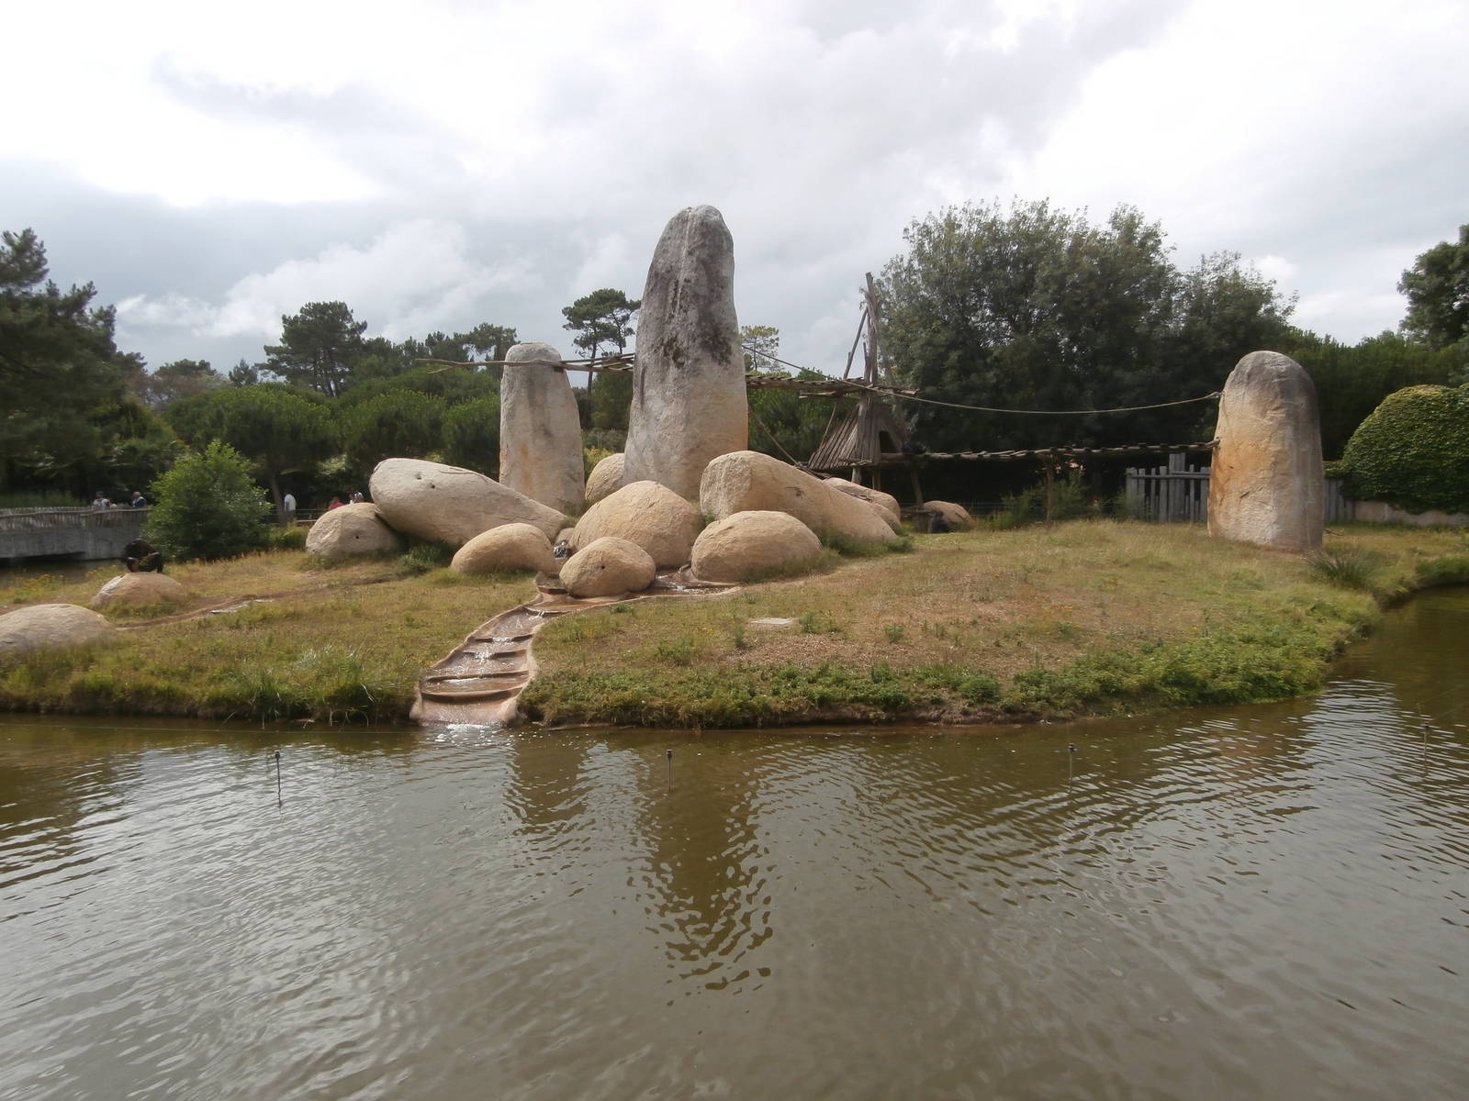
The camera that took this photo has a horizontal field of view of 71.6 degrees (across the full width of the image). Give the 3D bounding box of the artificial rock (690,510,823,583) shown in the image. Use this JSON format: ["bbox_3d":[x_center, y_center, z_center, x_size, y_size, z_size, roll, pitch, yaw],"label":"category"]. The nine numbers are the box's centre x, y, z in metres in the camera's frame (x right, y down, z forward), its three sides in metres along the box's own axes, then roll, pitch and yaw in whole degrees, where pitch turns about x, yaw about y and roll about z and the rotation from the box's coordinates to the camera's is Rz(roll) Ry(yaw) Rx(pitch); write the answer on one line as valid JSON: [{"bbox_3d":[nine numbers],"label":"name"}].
[{"bbox_3d":[0.409,-0.075,19.100,2.450,1.350,1.800,-1,4,1],"label":"artificial rock"}]

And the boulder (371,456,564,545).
[{"bbox_3d":[-7.047,-1.232,26.973,5.110,2.330,2.700,0,3,0],"label":"boulder"}]

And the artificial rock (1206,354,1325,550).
[{"bbox_3d":[14.672,-2.754,28.190,2.880,5.350,2.700,0,3,0],"label":"artificial rock"}]

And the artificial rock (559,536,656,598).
[{"bbox_3d":[-2.157,0.284,17.400,1.650,1.060,1.400,-1,4,-7],"label":"artificial rock"}]

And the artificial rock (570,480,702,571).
[{"bbox_3d":[-2.078,-0.550,21.700,2.800,1.850,2.200,-1,4,-5],"label":"artificial rock"}]

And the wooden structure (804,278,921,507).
[{"bbox_3d":[4.258,-4.888,33.780,4.000,8.250,3.800,2,4,34],"label":"wooden structure"}]

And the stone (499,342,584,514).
[{"bbox_3d":[-5.111,-3.118,27.000,2.200,4.750,2.000,-2,4,-11],"label":"stone"}]

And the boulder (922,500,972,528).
[{"bbox_3d":[7.145,-1.207,34.000,1.680,0.920,1.350,0,4,12],"label":"boulder"}]

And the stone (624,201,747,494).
[{"bbox_3d":[-1.428,-5.254,30.254,3.640,9.610,3.200,0,3,0],"label":"stone"}]

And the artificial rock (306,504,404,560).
[{"bbox_3d":[-9.796,-0.468,26.315,2.430,1.520,2.300,0,3,0],"label":"artificial rock"}]

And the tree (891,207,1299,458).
[{"bbox_3d":[14.632,-7.711,43.638,16.730,13.180,14.000,0,3,0],"label":"tree"}]

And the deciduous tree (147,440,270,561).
[{"bbox_3d":[-14.450,-1.372,28.000,3.350,3.300,3.100,-3,4,-27],"label":"deciduous tree"}]

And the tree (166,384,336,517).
[{"bbox_3d":[-23.271,-4.721,49.000,8.100,6.500,7.300,-3,4,-25],"label":"tree"}]

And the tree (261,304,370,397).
[{"bbox_3d":[-27.742,-8.830,67.613,6.400,14.930,6.500,0,3,0],"label":"tree"}]

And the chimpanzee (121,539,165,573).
[{"bbox_3d":[-11.916,0.126,20.539,0.890,0.680,0.700,1,3,20],"label":"chimpanzee"}]

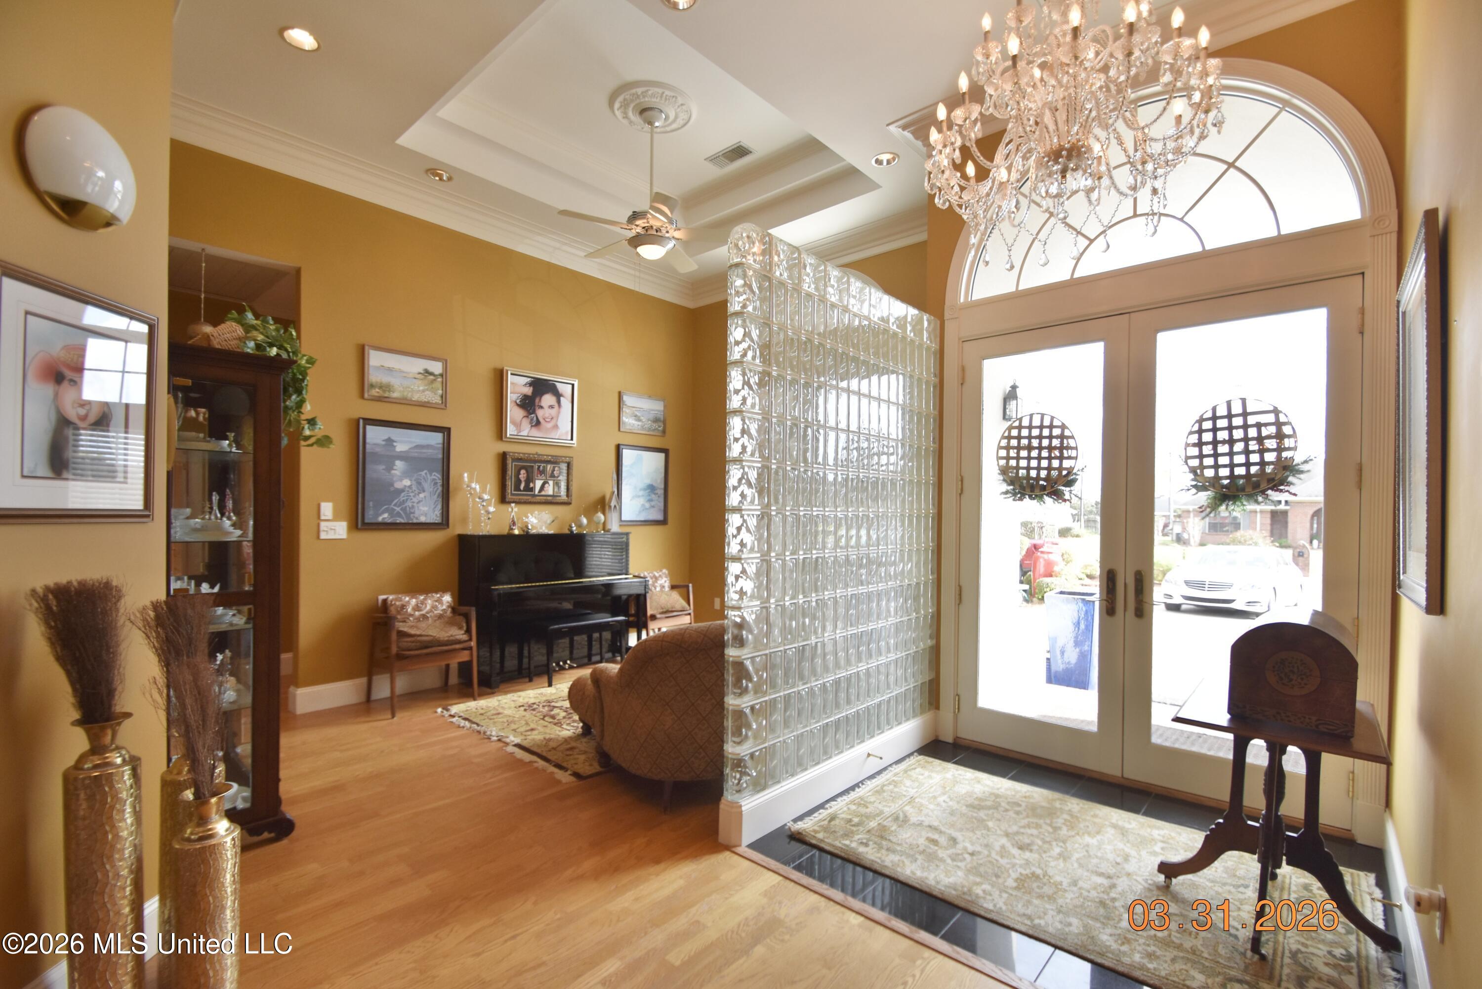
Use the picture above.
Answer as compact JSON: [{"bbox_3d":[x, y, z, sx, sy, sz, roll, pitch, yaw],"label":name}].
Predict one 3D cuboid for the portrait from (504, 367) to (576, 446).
[{"bbox_3d":[-1.760,-0.754,5.503,0.040,0.625,0.710,0,-1,43],"label":"portrait"}]

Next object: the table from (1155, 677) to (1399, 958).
[{"bbox_3d":[1.902,1.136,2.203,0.610,0.745,0.750,1,-1,43],"label":"table"}]

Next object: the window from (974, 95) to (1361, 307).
[{"bbox_3d":[2.068,-1.601,3.254,1.720,0.860,0.060,0,-1,40],"label":"window"}]

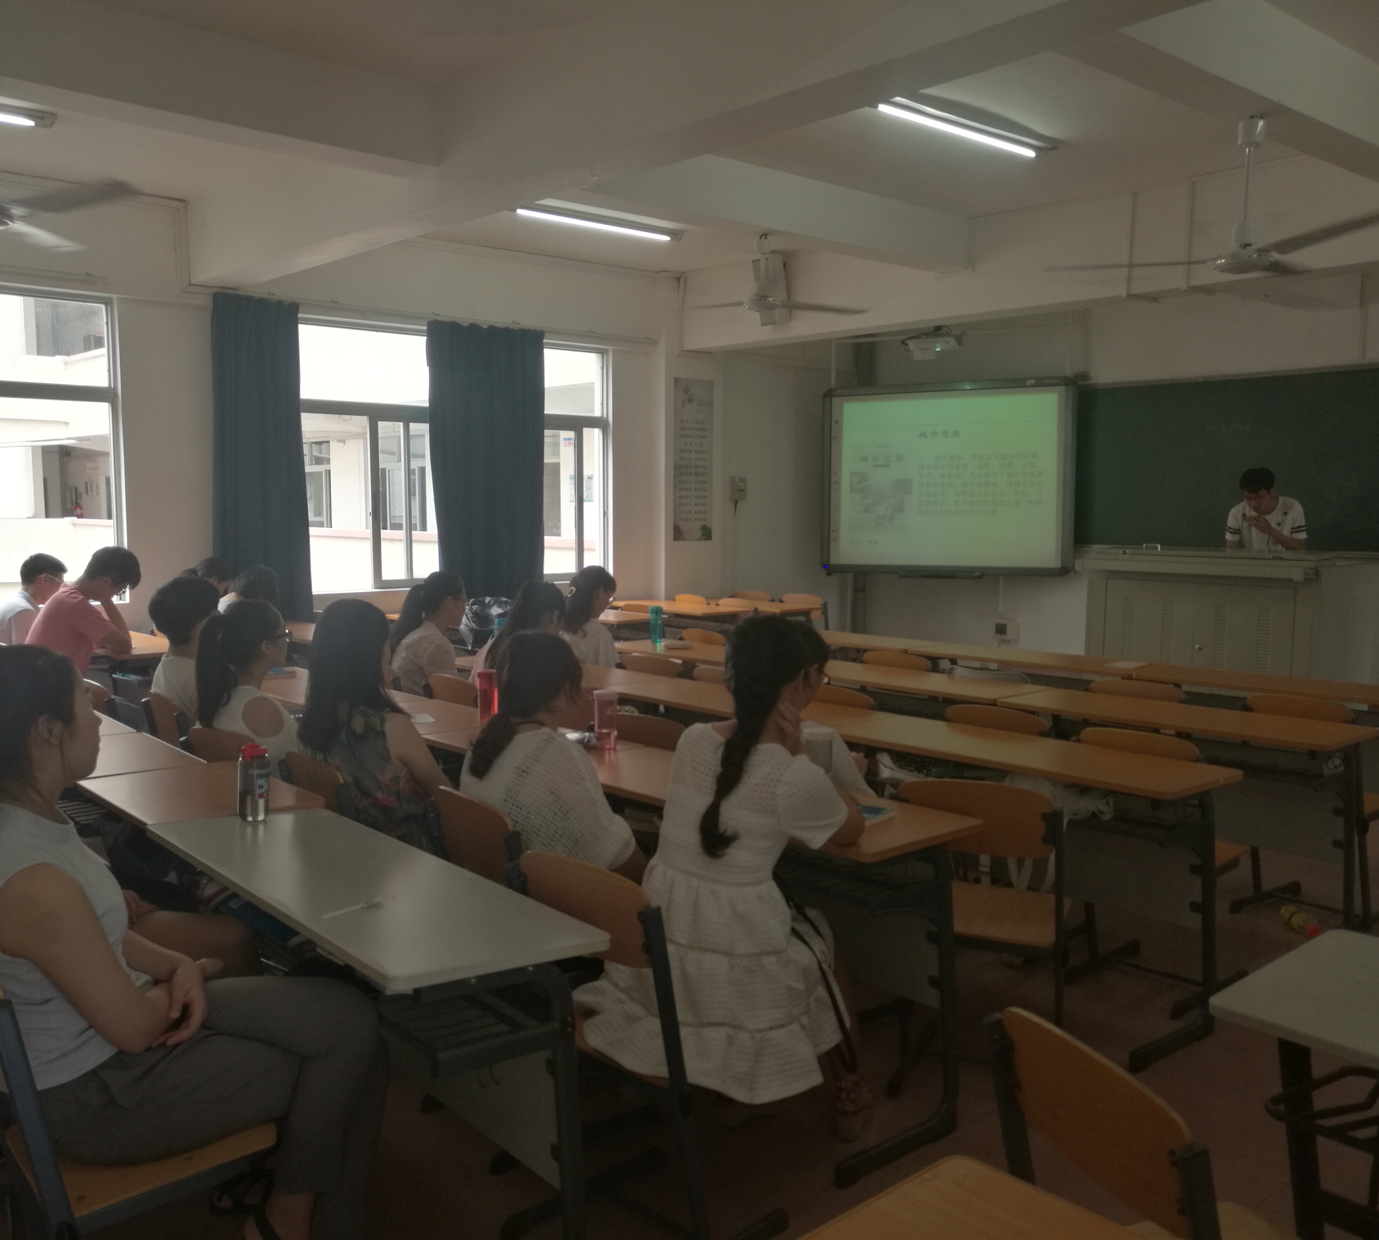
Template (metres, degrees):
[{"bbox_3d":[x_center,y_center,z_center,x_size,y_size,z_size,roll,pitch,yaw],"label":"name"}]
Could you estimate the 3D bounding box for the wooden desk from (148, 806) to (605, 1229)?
[{"bbox_3d":[-0.687,0.856,2.614,0.430,0.710,1.230,-4,6,-39],"label":"wooden desk"}]

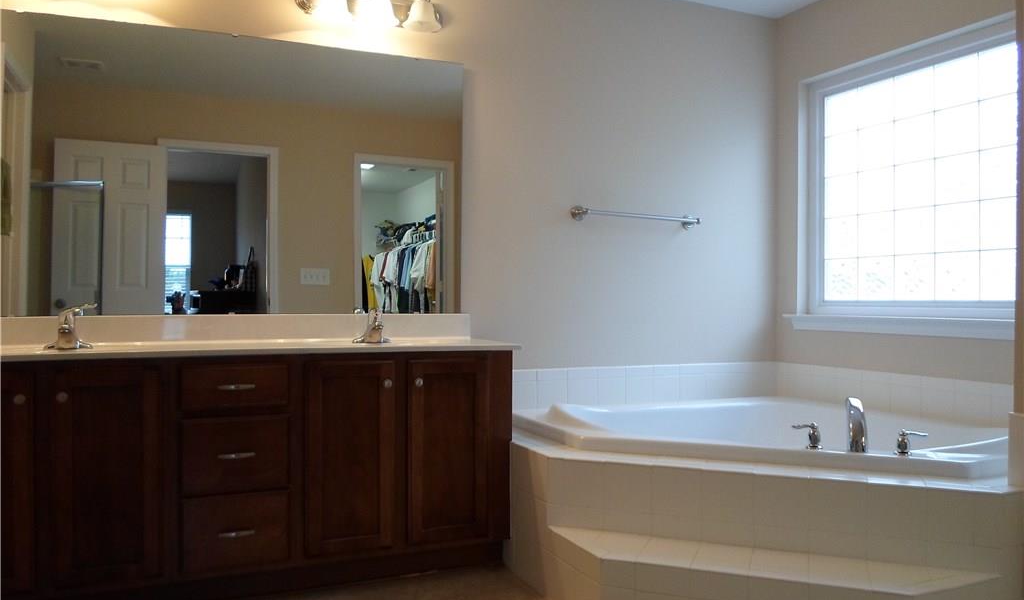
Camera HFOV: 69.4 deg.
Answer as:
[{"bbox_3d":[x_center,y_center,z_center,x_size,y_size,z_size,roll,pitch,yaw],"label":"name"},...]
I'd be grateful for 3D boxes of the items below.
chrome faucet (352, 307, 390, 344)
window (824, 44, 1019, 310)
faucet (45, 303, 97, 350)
[{"bbox_3d":[-0.528,0.099,2.840,0.152,0.128,0.140,0,0,-23],"label":"chrome faucet"},{"bbox_3d":[1.718,-0.487,3.143,0.080,1.012,0.990,0,0,-26],"label":"window"},{"bbox_3d":[-1.464,0.085,2.442,0.155,0.148,0.140,0,0,-23],"label":"faucet"}]

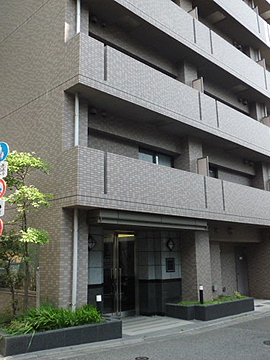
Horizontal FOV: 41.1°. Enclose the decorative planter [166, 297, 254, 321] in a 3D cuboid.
[{"bbox_3d":[2.350,3.868,10.967,2.920,0.380,1.250,10,-15,-44],"label":"decorative planter"}]

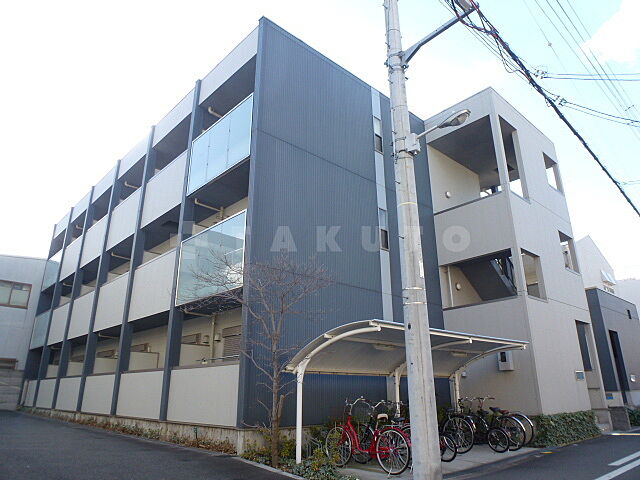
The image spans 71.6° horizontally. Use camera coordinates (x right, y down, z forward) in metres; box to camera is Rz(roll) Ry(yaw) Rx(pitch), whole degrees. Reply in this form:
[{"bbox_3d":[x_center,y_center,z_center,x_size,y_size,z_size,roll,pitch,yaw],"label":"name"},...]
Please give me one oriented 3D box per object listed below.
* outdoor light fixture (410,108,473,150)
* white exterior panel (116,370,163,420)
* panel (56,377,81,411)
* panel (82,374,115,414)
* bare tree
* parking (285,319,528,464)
[{"bbox_3d":[1.789,-1.657,6.714,0.260,0.350,1.060,16,-25,-40],"label":"outdoor light fixture"},{"bbox_3d":[-4.667,4.068,11.650,0.120,1.099,3.009,16,-25,-40],"label":"white exterior panel"},{"bbox_3d":[-9.065,5.616,16.165,0.120,1.098,3.026,16,-25,-40],"label":"panel"},{"bbox_3d":[-6.863,4.845,13.904,0.120,1.102,2.971,16,-25,-40],"label":"panel"},{"bbox_3d":[-1.005,1.904,7.604,2.400,3.477,2.100,0,-19,0],"label":"bare tree"},{"bbox_3d":[2.088,3.090,8.868,5.485,2.186,2.145,16,-25,-40],"label":"parking"}]

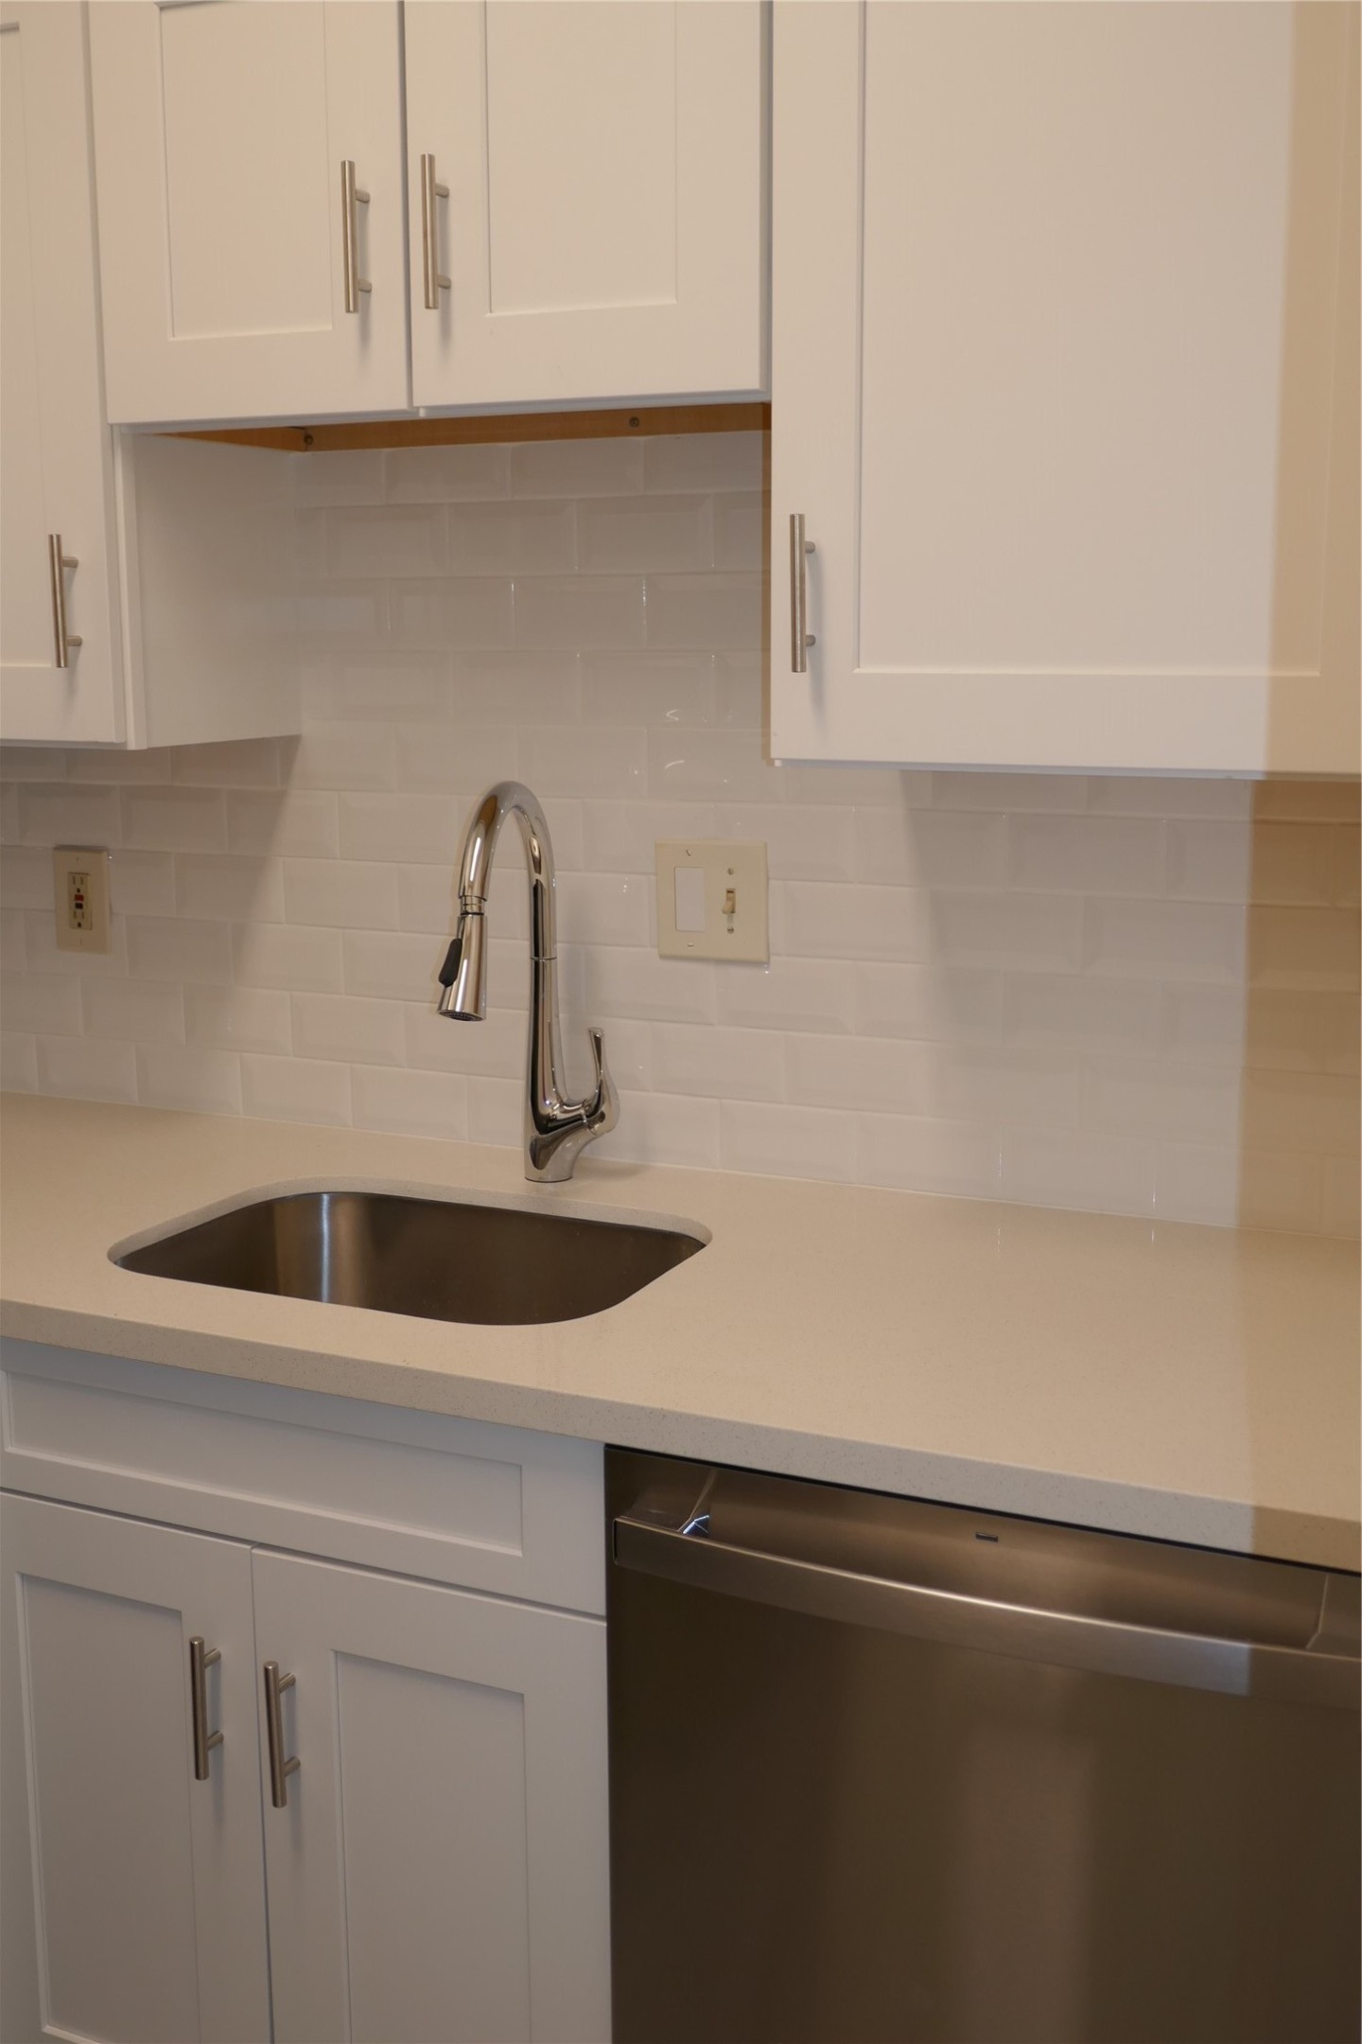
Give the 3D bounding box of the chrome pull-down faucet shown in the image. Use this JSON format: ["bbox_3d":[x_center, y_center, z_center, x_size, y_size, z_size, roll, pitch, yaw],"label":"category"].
[{"bbox_3d":[-0.145,-0.022,2.061,0.111,0.420,0.256,3,12,18],"label":"chrome pull-down faucet"}]

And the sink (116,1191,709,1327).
[{"bbox_3d":[-0.261,0.330,2.010,0.560,0.210,0.400,4,12,24],"label":"sink"}]

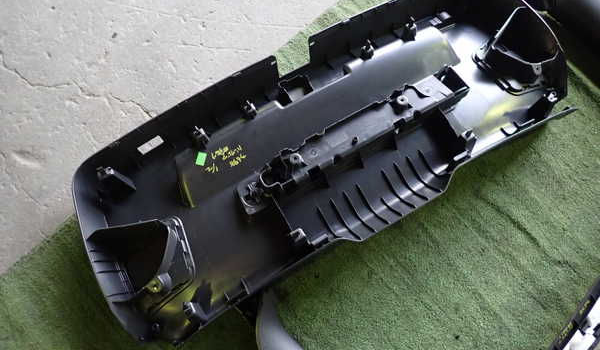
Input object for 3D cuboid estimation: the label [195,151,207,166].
[{"bbox_3d":[-0.205,-0.034,0.900,0.017,0.001,0.027,12,77,-3],"label":"label"}]

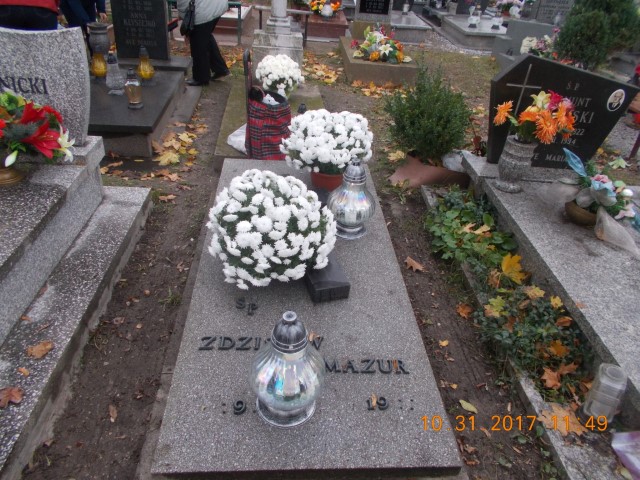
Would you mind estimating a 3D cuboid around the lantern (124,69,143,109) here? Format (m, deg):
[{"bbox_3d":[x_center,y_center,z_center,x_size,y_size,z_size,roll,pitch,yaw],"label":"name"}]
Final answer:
[{"bbox_3d":[-1.337,-1.093,3.450,0.122,0.255,0.122,1,33,-5],"label":"lantern"}]

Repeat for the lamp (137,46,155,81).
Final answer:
[{"bbox_3d":[-1.413,-1.421,3.897,0.142,0.267,0.142,1,33,-5],"label":"lamp"}]

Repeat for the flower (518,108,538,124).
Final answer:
[{"bbox_3d":[1.050,-0.622,2.420,0.100,0.070,0.100,7,33,4],"label":"flower"}]

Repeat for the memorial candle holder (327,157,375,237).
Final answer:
[{"bbox_3d":[0.148,-0.199,2.175,0.220,0.350,0.220,1,35,-5],"label":"memorial candle holder"}]

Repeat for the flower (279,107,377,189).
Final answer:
[{"bbox_3d":[0.024,-0.470,2.471,0.459,0.400,0.459,1,34,-5],"label":"flower"}]

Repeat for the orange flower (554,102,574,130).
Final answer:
[{"bbox_3d":[1.329,-0.671,2.612,0.105,0.125,0.090,-22,42,-33],"label":"orange flower"}]

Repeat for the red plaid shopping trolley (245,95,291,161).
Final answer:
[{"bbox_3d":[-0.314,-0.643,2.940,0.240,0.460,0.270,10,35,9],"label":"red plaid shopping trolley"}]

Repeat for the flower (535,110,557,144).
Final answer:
[{"bbox_3d":[1.202,-0.605,2.562,0.120,0.165,0.090,-11,37,-21],"label":"flower"}]

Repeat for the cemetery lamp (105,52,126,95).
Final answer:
[{"bbox_3d":[-1.571,-1.282,3.689,0.125,0.285,0.125,1,34,-5],"label":"cemetery lamp"}]

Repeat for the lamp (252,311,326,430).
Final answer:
[{"bbox_3d":[-0.089,0.344,1.364,0.220,0.350,0.220,1,35,-5],"label":"lamp"}]

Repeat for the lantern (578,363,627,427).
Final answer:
[{"bbox_3d":[0.937,0.517,1.592,0.090,0.185,0.090,-3,35,-2],"label":"lantern"}]

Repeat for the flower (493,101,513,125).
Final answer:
[{"bbox_3d":[0.923,-0.644,2.430,0.085,0.120,0.115,10,34,9],"label":"flower"}]

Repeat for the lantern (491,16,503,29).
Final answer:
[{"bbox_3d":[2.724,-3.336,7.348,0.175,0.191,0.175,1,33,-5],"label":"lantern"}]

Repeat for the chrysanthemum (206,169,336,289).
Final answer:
[{"bbox_3d":[-0.183,-0.040,1.818,0.477,0.440,0.477,1,34,-5],"label":"chrysanthemum"}]

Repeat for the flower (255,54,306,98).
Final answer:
[{"bbox_3d":[-0.349,-1.350,4.134,0.410,0.400,0.410,1,34,-5],"label":"flower"}]

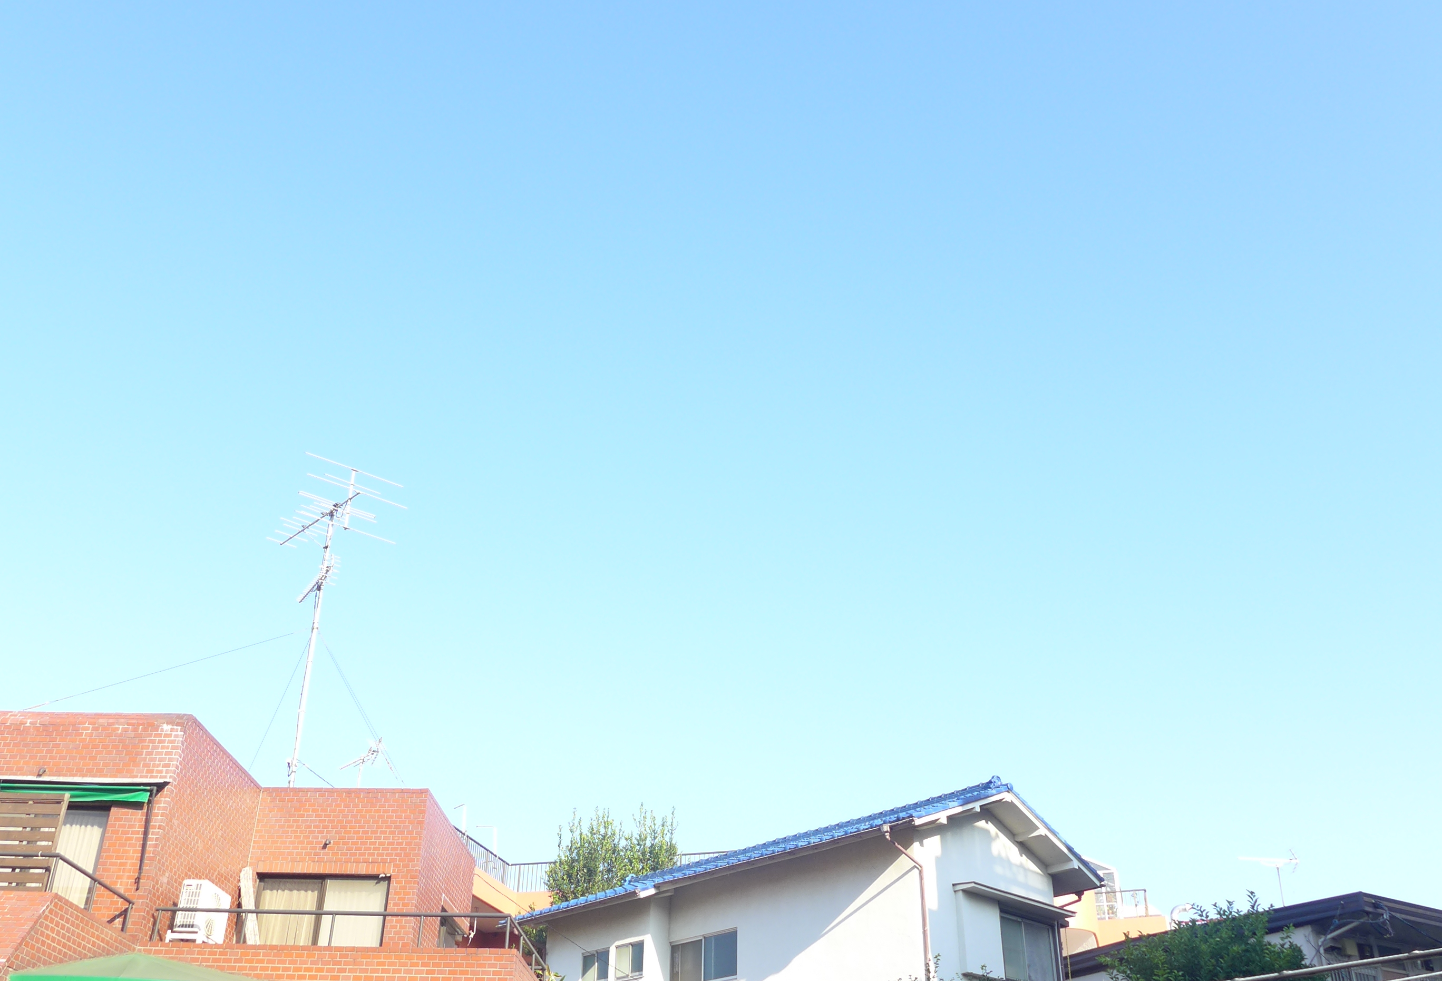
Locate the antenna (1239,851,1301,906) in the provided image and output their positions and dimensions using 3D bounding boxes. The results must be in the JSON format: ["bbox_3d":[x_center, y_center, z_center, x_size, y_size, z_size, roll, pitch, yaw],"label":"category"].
[{"bbox_3d":[11.252,7.978,27.227,1.351,1.299,0.380,5,-29,-8],"label":"antenna"}]

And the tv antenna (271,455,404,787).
[{"bbox_3d":[-6.350,2.311,20.105,1.677,5.195,2.547,23,-36,-35],"label":"tv antenna"}]

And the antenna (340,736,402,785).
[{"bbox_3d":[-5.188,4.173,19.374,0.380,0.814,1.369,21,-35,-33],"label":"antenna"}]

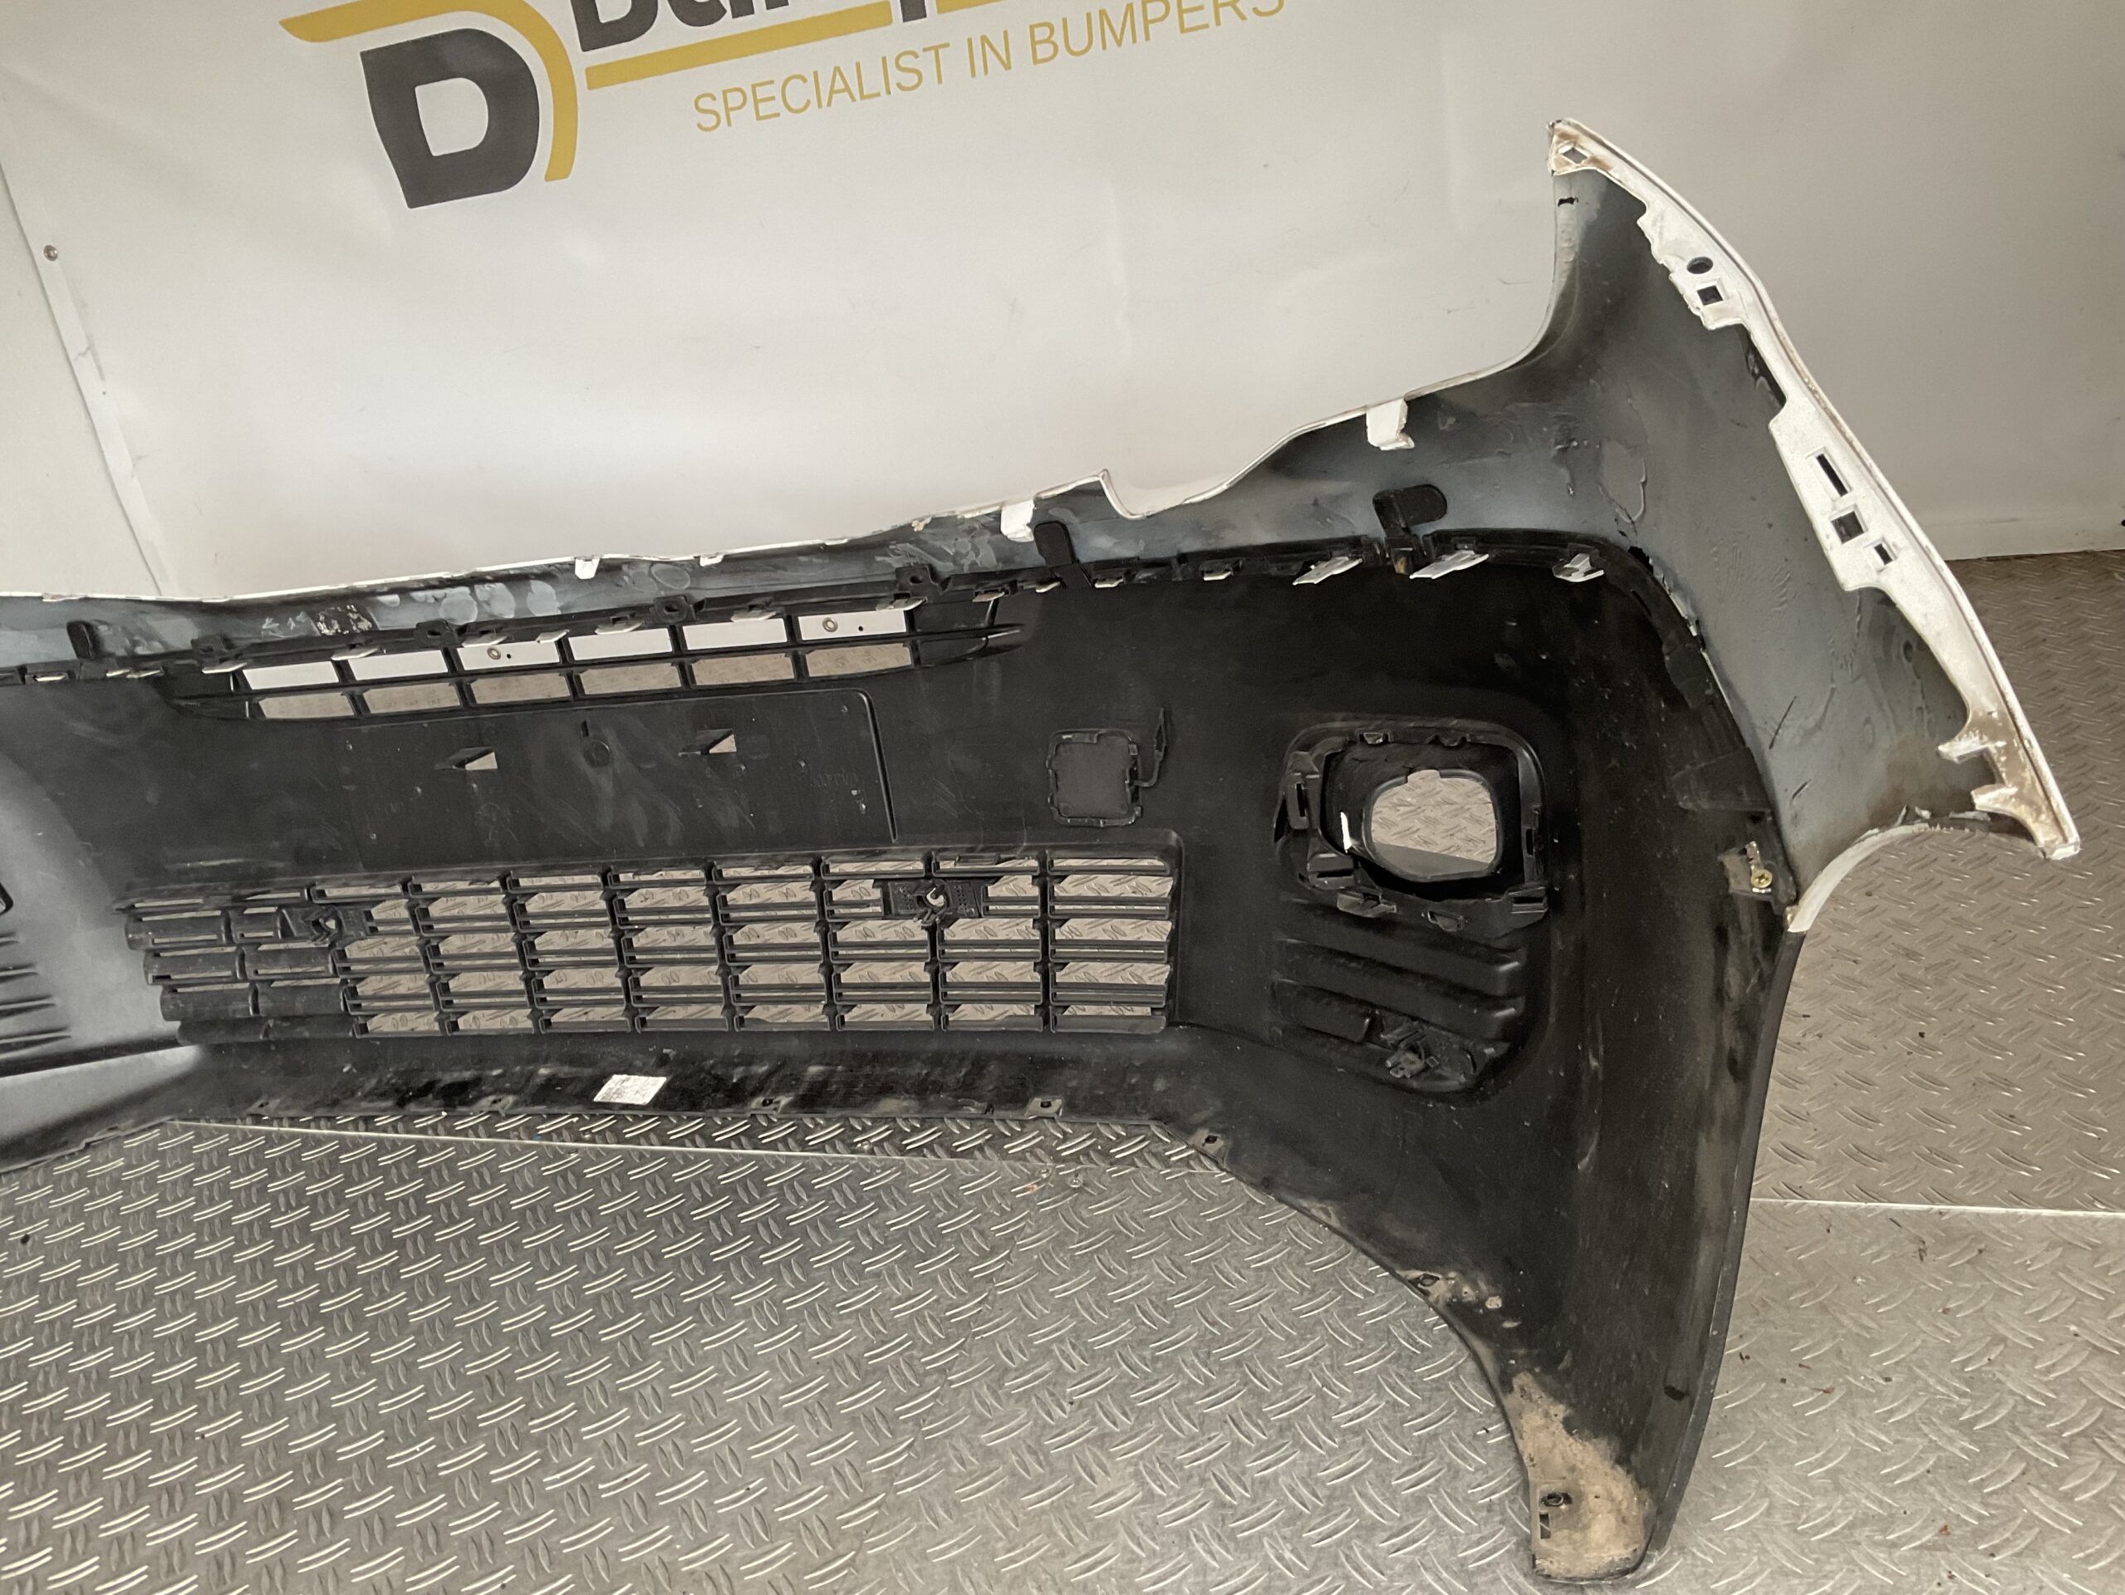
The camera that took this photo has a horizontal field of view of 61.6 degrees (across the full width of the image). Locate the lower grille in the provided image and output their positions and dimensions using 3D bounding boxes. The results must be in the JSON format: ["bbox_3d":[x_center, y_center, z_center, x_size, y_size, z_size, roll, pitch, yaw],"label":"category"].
[{"bbox_3d":[-0.402,0.143,1.610,1.046,0.169,0.092,-3,25,17],"label":"lower grille"}]

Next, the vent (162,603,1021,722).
[{"bbox_3d":[-0.436,-0.112,1.539,0.846,0.078,0.061,-3,25,17],"label":"vent"}]

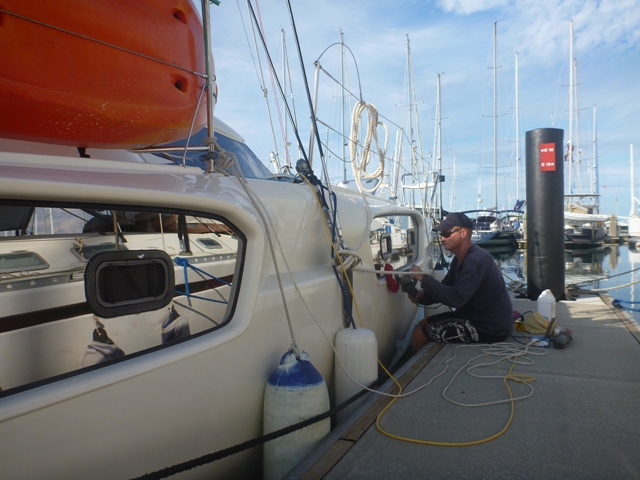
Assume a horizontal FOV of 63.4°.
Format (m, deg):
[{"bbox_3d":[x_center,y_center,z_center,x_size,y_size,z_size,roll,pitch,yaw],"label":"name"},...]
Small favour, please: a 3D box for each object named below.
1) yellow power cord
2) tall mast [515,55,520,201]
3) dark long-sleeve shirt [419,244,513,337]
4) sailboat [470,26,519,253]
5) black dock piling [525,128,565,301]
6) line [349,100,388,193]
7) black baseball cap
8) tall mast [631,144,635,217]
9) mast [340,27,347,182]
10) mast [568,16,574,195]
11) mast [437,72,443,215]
[{"bbox_3d":[0.595,0.160,2.820,1.150,1.070,2.100,-1,1,24],"label":"yellow power cord"},{"bbox_3d":[14.878,-8.400,39.000,0.220,11.752,0.220,-1,1,24],"label":"tall mast"},{"bbox_3d":[0.985,0.331,3.530,0.590,0.580,0.480,-1,0,13],"label":"dark long-sleeve shirt"},{"bbox_3d":[12.735,-8.037,38.000,3.900,17.000,12.000,-1,1,24],"label":"sailboat"},{"bbox_3d":[2.456,-0.273,5.650,0.410,1.900,0.410,-1,1,24],"label":"black dock piling"},{"bbox_3d":[0.330,-0.650,3.600,0.280,0.640,0.180,-1,0,6],"label":"line"},{"bbox_3d":[0.909,-0.120,3.550,0.270,0.135,0.180,-1,0,13],"label":"black baseball cap"},{"bbox_3d":[25.353,-4.827,42.000,0.220,5.841,0.220,-1,1,24],"label":"tall mast"},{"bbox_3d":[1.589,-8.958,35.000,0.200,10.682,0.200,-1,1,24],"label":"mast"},{"bbox_3d":[18.666,-9.705,38.500,0.220,13.535,0.220,-1,1,24],"label":"mast"},{"bbox_3d":[9.233,-7.302,40.000,0.220,11.281,0.220,-1,1,24],"label":"mast"}]

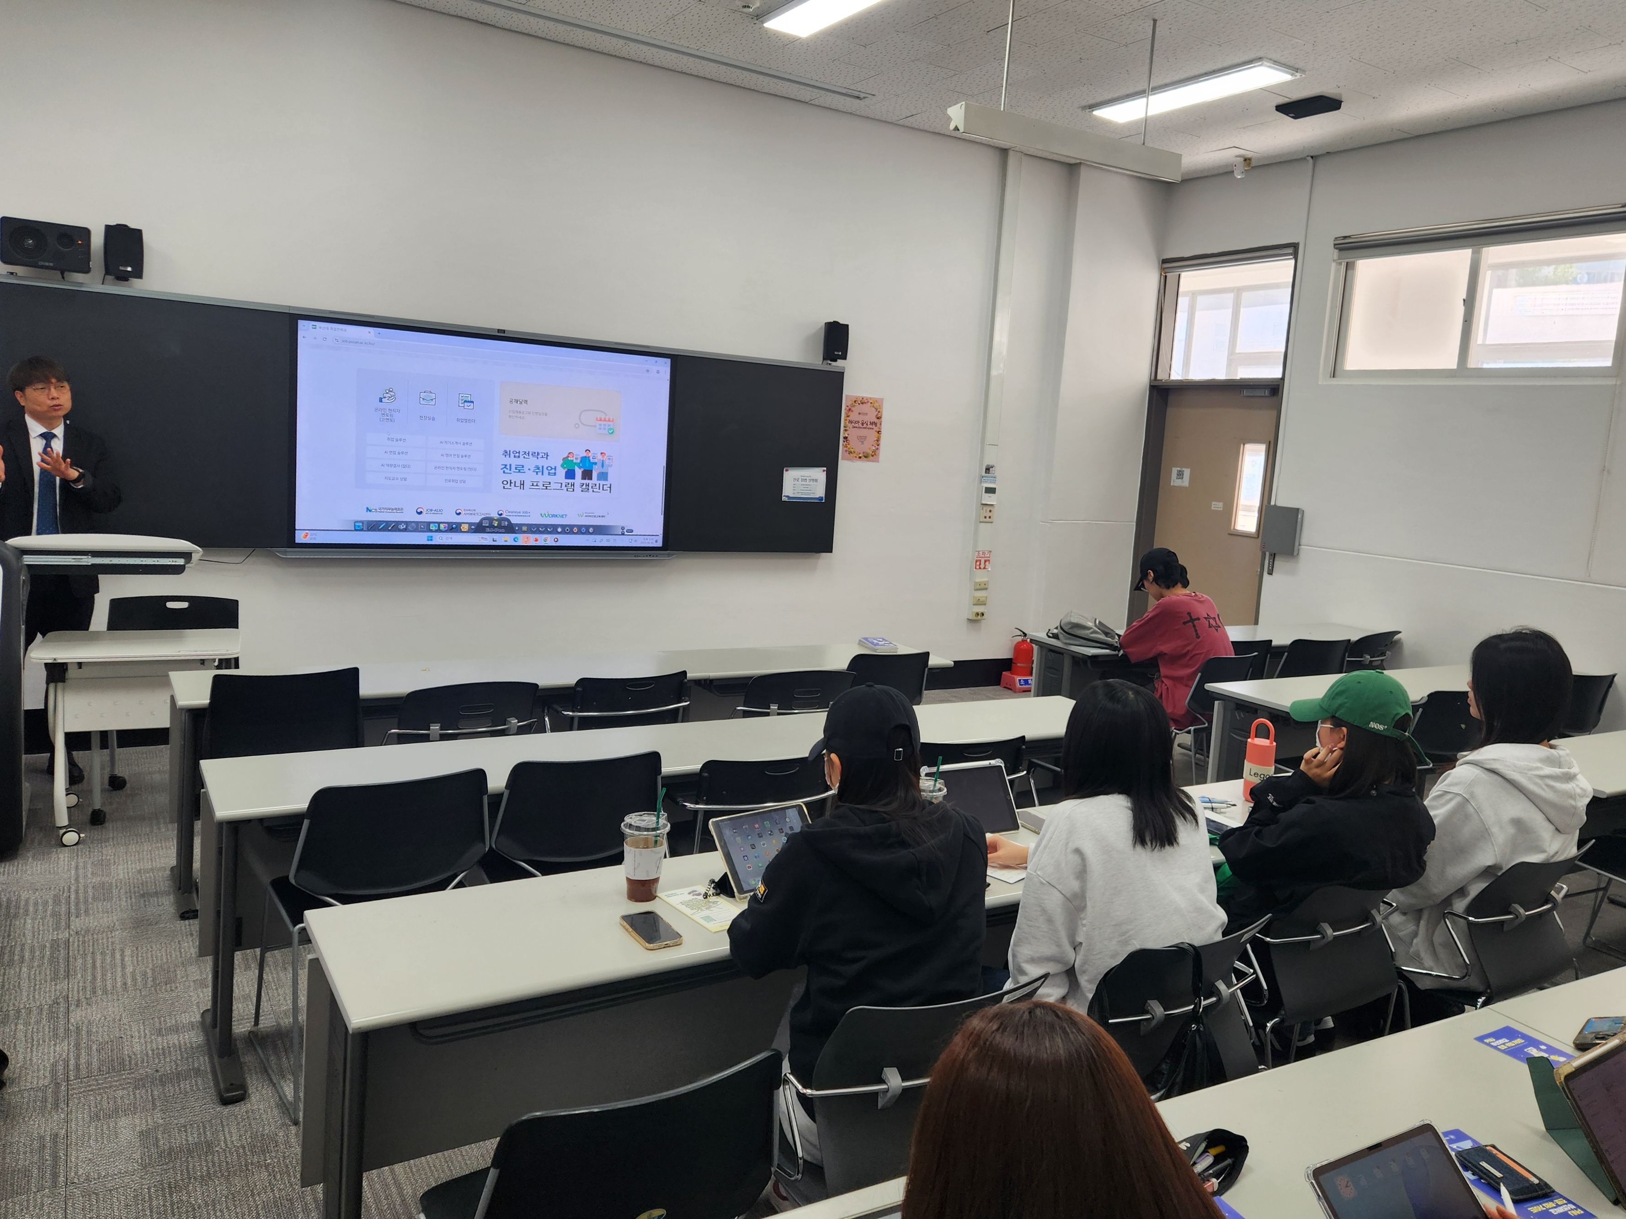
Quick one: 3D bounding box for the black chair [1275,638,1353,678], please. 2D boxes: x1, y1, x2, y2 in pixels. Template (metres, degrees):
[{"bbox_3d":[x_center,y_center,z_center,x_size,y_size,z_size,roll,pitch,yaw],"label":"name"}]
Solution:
[{"bbox_3d":[2.451,0.531,5.738,0.500,0.814,0.540,0,9,-25],"label":"black chair"}]

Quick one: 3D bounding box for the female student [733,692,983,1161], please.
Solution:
[{"bbox_3d":[0.015,0.731,2.061,0.540,1.270,0.720,-2,11,-34],"label":"female student"}]

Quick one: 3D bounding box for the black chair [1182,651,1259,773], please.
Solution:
[{"bbox_3d":[1.865,0.576,5.490,0.500,0.790,0.540,-2,11,-36],"label":"black chair"}]

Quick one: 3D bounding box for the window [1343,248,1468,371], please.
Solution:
[{"bbox_3d":[3.487,-1.747,6.346,0.060,0.680,0.720,-1,10,-31],"label":"window"}]

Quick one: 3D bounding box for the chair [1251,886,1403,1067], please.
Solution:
[{"bbox_3d":[1.078,0.930,2.744,0.520,0.800,0.550,-1,10,-31],"label":"chair"}]

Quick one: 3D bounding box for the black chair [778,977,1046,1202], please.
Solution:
[{"bbox_3d":[0.064,0.939,1.919,0.510,0.814,0.550,-1,10,-29],"label":"black chair"}]

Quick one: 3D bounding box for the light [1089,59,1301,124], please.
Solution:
[{"bbox_3d":[1.966,-2.716,5.708,0.320,0.060,1.190,-2,10,-31],"label":"light"}]

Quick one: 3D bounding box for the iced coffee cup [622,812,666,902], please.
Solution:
[{"bbox_3d":[-0.333,0.491,2.138,0.097,0.165,0.097,4,9,-1],"label":"iced coffee cup"}]

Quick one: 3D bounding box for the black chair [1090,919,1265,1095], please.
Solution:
[{"bbox_3d":[0.577,0.956,2.333,0.520,0.800,0.550,-1,10,-31],"label":"black chair"}]

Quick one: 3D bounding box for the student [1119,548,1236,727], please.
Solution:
[{"bbox_3d":[1.802,0.313,5.590,0.540,1.270,0.720,-2,11,-37],"label":"student"}]

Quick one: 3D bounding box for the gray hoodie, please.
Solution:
[{"bbox_3d":[1.685,0.619,2.808,0.520,0.600,0.480,-2,10,-33],"label":"gray hoodie"}]

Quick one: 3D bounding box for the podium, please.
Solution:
[{"bbox_3d":[-2.626,0.296,4.158,0.680,1.100,0.580,-1,10,-31],"label":"podium"}]

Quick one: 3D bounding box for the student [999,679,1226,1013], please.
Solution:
[{"bbox_3d":[0.551,0.726,2.391,0.580,1.250,0.720,-2,11,-35],"label":"student"}]

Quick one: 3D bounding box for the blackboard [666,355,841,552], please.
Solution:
[{"bbox_3d":[-0.339,-0.912,6.449,1.130,1.165,0.070,-1,10,-31],"label":"blackboard"}]

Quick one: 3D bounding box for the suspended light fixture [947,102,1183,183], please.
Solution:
[{"bbox_3d":[1.146,-2.058,4.825,1.260,0.122,0.130,-1,9,-29],"label":"suspended light fixture"}]

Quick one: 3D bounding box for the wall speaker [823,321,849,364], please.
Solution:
[{"bbox_3d":[0.138,-1.612,6.498,0.135,0.238,0.125,2,9,-15],"label":"wall speaker"}]

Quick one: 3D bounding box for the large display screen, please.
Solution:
[{"bbox_3d":[-1.666,-0.859,5.659,1.930,1.090,0.090,-1,10,-31],"label":"large display screen"}]

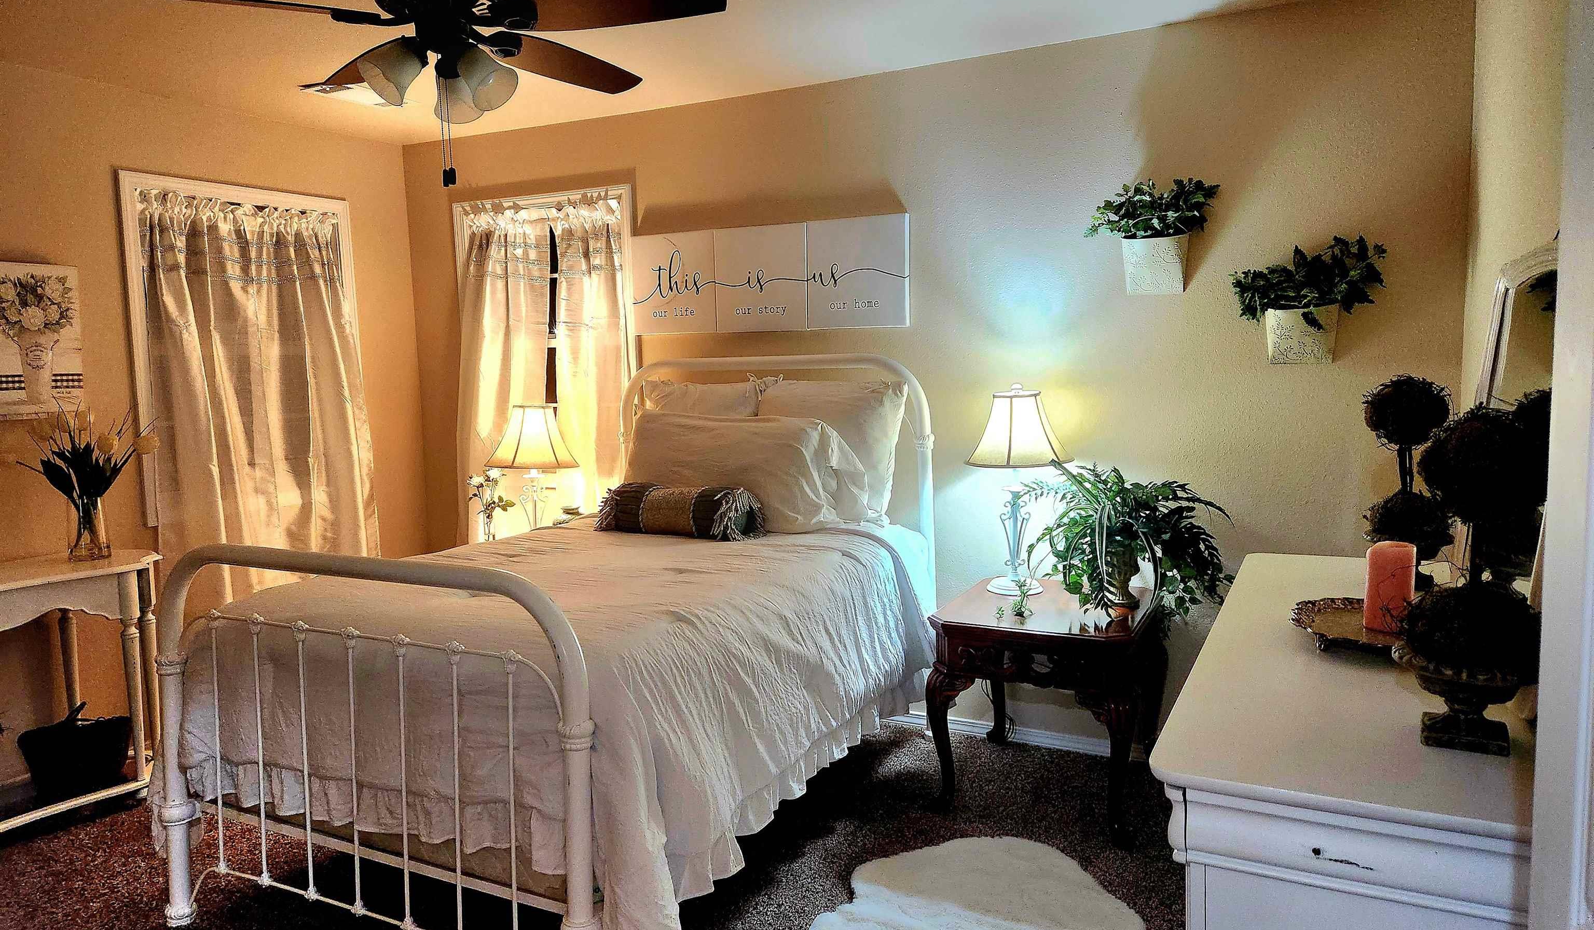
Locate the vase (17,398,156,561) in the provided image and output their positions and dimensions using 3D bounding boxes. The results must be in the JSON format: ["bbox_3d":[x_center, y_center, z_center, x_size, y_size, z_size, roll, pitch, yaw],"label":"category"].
[{"bbox_3d":[-2.372,0.057,3.514,0.340,0.520,0.370,2,6,27],"label":"vase"}]

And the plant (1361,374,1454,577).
[{"bbox_3d":[1.273,0.047,2.214,0.170,0.460,0.170,2,6,27],"label":"plant"}]

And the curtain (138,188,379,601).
[{"bbox_3d":[-2.130,-0.032,4.307,0.130,2.050,0.970,2,6,27],"label":"curtain"}]

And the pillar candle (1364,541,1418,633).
[{"bbox_3d":[0.968,0.188,1.724,0.079,0.137,0.079,2,7,28],"label":"pillar candle"}]

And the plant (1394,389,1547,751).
[{"bbox_3d":[0.810,0.127,1.269,0.182,0.410,0.182,2,7,28],"label":"plant"}]

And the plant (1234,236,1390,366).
[{"bbox_3d":[1.528,-0.492,3.183,0.420,0.375,0.200,2,7,28],"label":"plant"}]

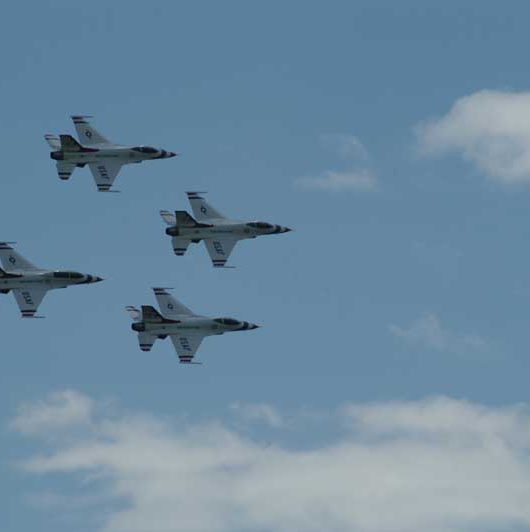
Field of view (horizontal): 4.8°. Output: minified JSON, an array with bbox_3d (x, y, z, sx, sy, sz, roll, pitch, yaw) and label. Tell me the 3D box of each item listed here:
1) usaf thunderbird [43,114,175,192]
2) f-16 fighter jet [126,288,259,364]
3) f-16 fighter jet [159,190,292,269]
[{"bbox_3d":[-14.590,-11.860,637.430,15.000,9.500,4.300,-1,-35,-31],"label":"usaf thunderbird"},{"bbox_3d":[-6.280,5.350,629.090,15.000,9.500,4.300,1,-38,-31],"label":"f-16 fighter jet"},{"bbox_3d":[-2.970,-4.230,634.150,15.000,9.500,4.300,-1,-36,-31],"label":"f-16 fighter jet"}]

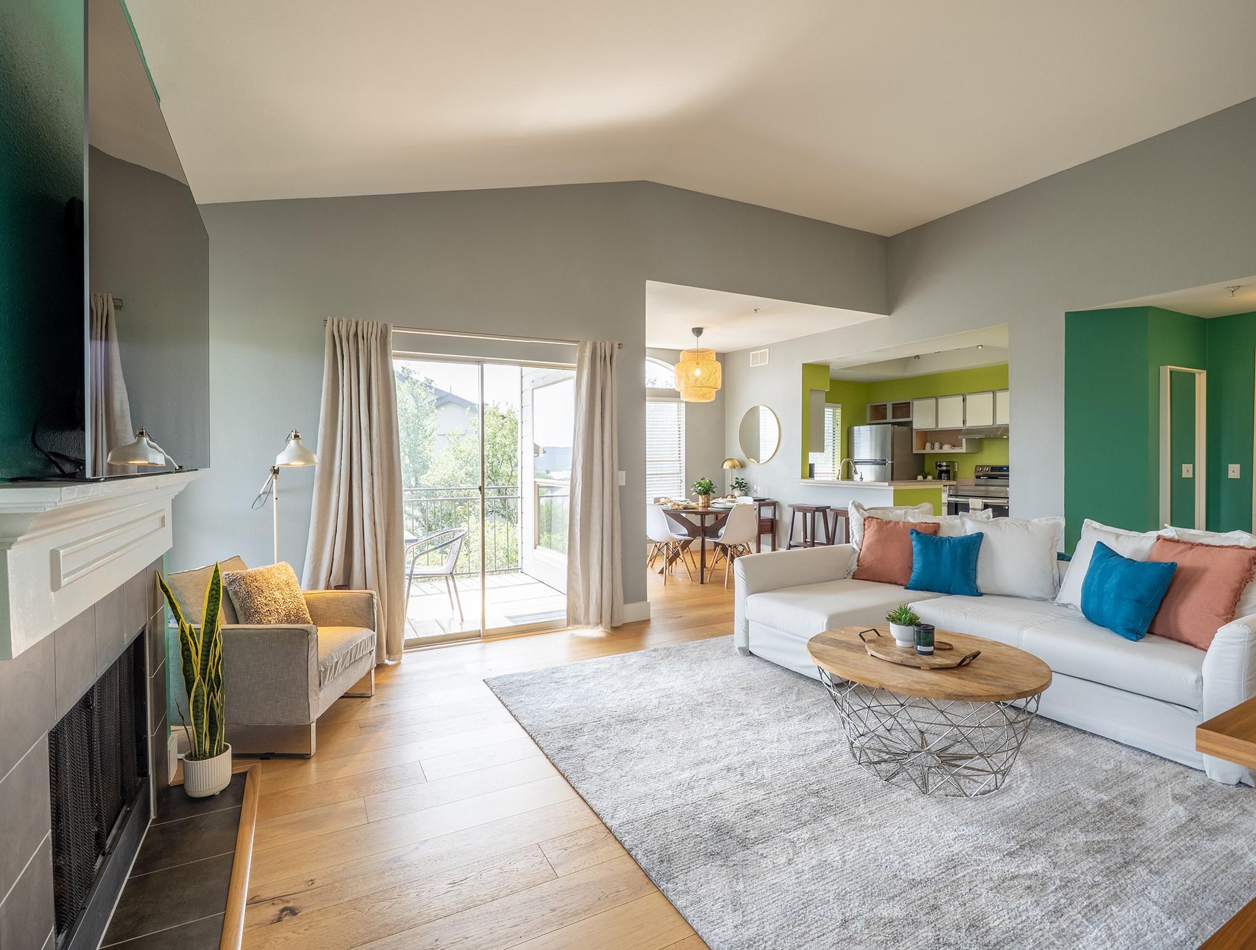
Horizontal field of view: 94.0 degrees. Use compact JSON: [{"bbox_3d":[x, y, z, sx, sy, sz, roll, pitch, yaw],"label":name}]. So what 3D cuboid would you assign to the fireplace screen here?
[{"bbox_3d":[-1.508,0.814,1.683,0.050,0.530,0.860,-1,2,-29],"label":"fireplace screen"}]

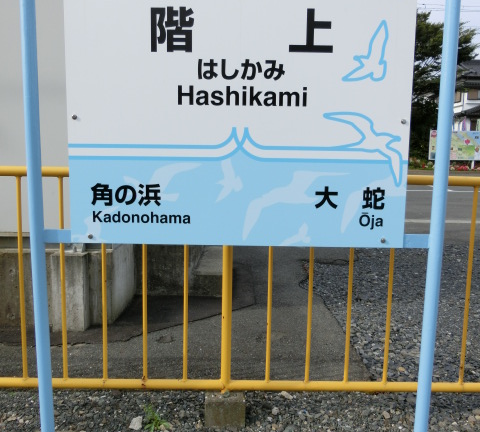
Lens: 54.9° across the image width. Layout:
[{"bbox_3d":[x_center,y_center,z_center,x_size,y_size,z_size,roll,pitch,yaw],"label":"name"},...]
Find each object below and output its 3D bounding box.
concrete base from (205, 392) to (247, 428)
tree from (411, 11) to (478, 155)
[{"bbox_3d":[-0.067,0.868,2.137,0.178,0.120,0.178,1,7,0],"label":"concrete base"},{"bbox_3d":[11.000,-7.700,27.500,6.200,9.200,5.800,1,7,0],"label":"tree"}]

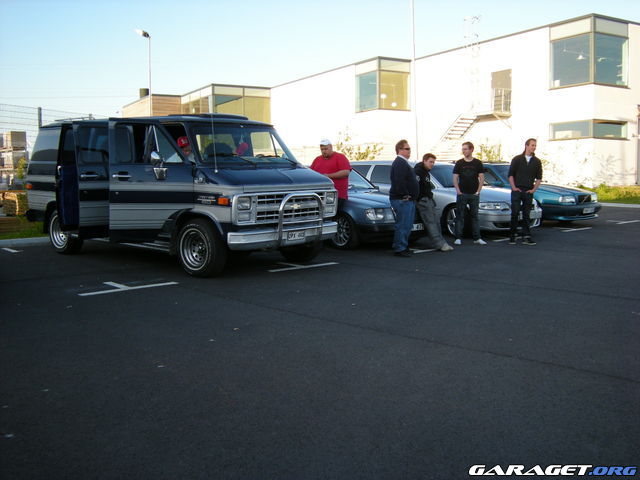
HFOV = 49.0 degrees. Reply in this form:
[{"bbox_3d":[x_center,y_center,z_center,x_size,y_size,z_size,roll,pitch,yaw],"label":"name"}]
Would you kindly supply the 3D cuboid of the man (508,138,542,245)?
[{"bbox_3d":[3.555,-0.837,12.151,0.550,1.800,0.360,0,6,-2],"label":"man"}]

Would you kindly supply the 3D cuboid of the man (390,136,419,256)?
[{"bbox_3d":[1.274,-0.634,10.515,0.420,1.750,0.540,2,7,16],"label":"man"}]

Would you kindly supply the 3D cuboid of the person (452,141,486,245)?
[{"bbox_3d":[2.565,-0.817,12.104,0.530,1.760,0.340,1,7,5],"label":"person"}]

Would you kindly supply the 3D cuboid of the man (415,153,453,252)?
[{"bbox_3d":[1.834,-0.615,11.221,0.600,1.550,0.500,4,8,32],"label":"man"}]

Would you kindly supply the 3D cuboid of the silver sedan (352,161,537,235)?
[{"bbox_3d":[2.218,-0.928,14.303,1.810,1.480,4.700,-4,8,-35],"label":"silver sedan"}]

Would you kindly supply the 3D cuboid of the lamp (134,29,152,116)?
[{"bbox_3d":[-6.755,-4.829,26.629,0.800,6.350,0.280,-4,8,-35],"label":"lamp"}]

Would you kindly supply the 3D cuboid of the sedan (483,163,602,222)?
[{"bbox_3d":[4.228,-1.155,16.618,1.770,1.430,4.660,-4,8,-35],"label":"sedan"}]

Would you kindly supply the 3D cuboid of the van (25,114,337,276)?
[{"bbox_3d":[-2.229,-0.787,10.266,5.050,2.060,2.060,6,9,42],"label":"van"}]

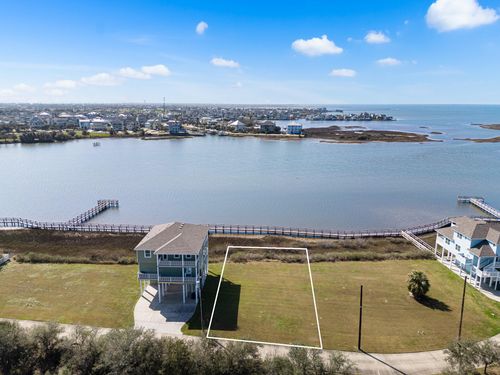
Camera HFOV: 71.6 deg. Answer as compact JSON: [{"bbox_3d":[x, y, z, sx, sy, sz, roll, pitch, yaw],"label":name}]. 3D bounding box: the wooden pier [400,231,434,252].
[{"bbox_3d":[46.914,15.651,96.026,1.750,1.600,15.746,-1,14,-6],"label":"wooden pier"}]

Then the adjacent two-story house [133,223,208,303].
[{"bbox_3d":[-15.970,14.486,73.633,12.941,13.351,15.611,0,14,1],"label":"adjacent two-story house"}]

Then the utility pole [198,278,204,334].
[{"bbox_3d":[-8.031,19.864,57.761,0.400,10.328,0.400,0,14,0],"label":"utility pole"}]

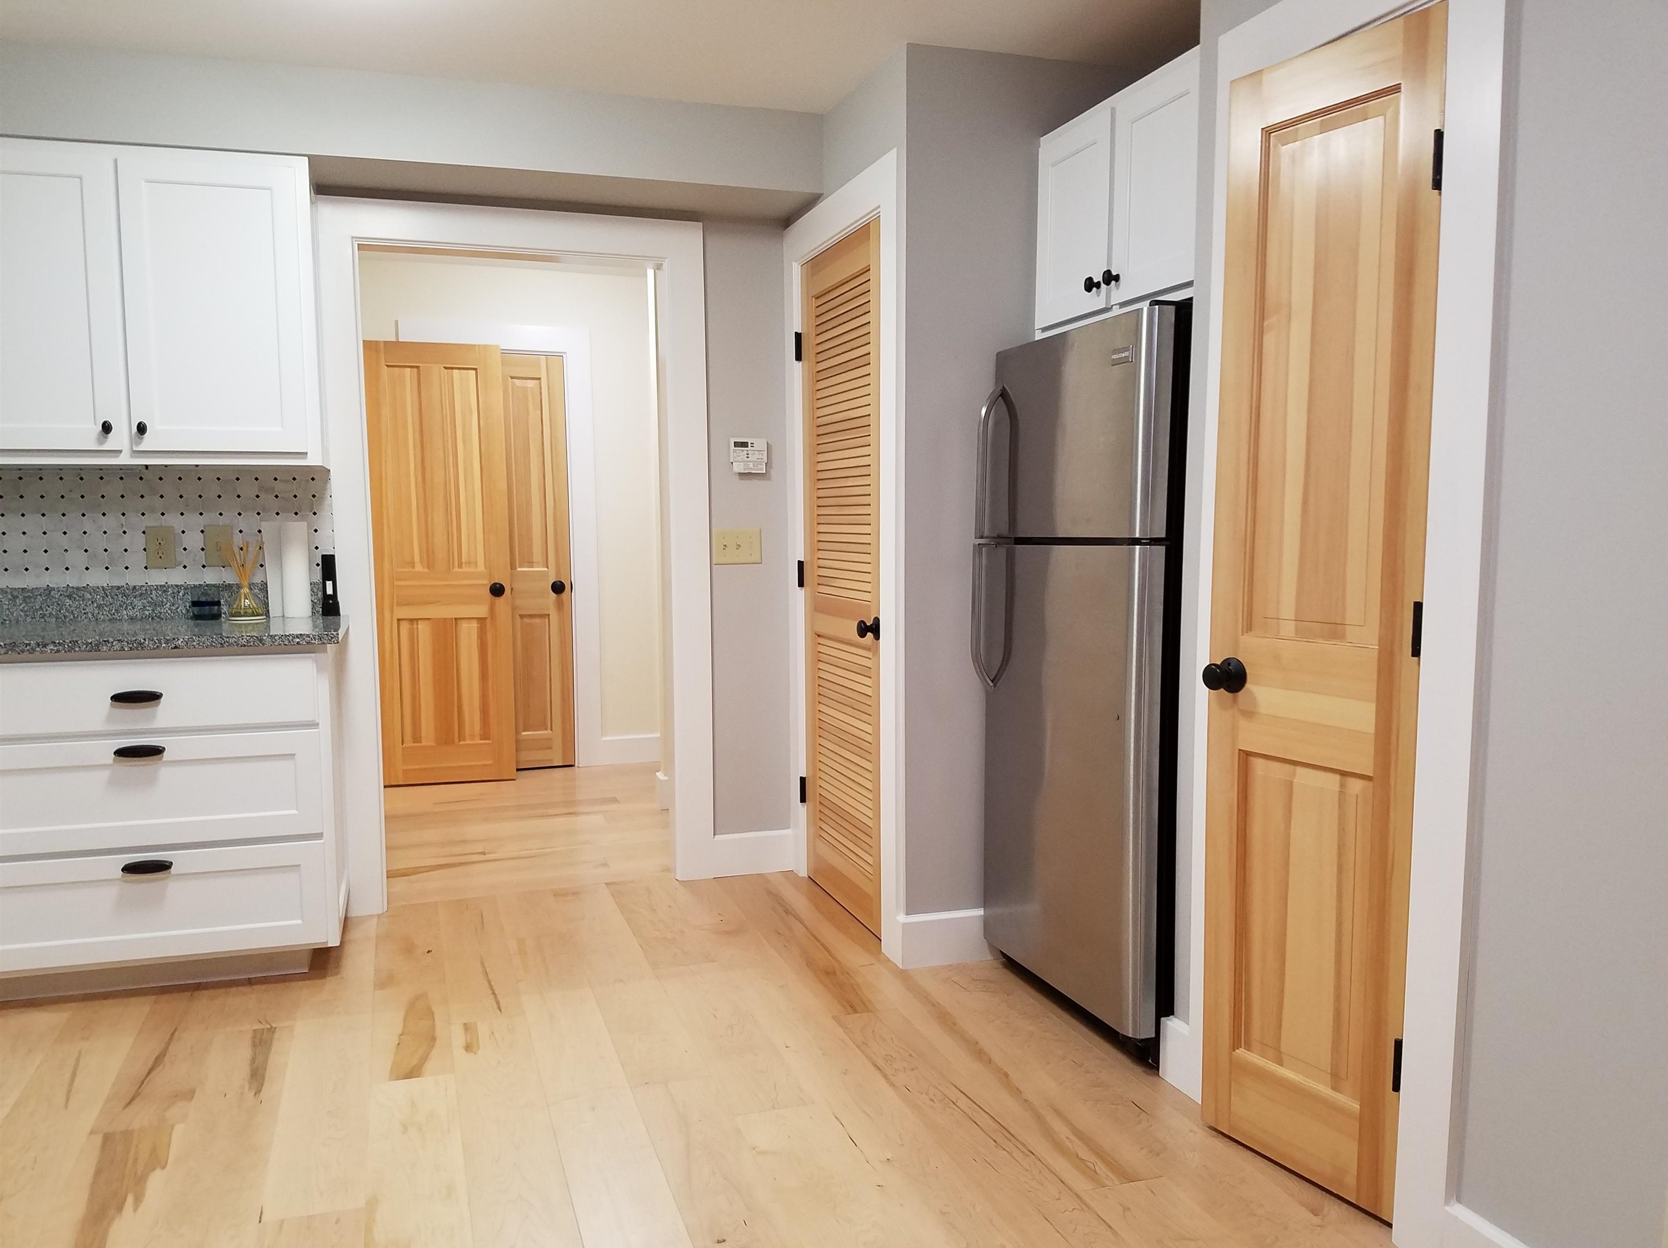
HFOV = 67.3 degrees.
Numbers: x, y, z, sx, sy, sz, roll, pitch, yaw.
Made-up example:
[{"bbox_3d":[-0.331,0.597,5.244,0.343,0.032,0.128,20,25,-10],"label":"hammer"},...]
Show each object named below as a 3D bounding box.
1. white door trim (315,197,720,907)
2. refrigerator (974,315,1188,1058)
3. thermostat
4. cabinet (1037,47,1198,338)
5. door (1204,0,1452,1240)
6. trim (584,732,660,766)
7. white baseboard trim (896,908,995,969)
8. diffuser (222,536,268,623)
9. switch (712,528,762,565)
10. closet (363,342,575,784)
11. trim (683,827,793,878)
[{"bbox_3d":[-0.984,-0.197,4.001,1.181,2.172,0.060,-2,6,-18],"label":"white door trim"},{"bbox_3d":[0.844,0.132,3.126,0.760,1.680,0.760,-2,6,-18],"label":"refrigerator"},{"bbox_3d":[-0.281,-0.557,4.165,0.123,0.114,0.030,-2,6,-18],"label":"thermostat"},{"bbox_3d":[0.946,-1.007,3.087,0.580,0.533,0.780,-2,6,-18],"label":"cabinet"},{"bbox_3d":[0.877,0.022,2.286,0.042,2.041,0.433,-4,7,-32],"label":"door"},{"bbox_3d":[-1.002,0.613,6.105,0.343,0.131,0.018,-2,6,-18],"label":"trim"},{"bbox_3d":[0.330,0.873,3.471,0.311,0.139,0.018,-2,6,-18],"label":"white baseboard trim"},{"bbox_3d":[-1.716,-0.130,3.635,0.112,0.238,0.110,-2,6,-18],"label":"diffuser"},{"bbox_3d":[-0.323,-0.258,4.190,0.166,0.113,0.014,-2,6,-18],"label":"switch"},{"bbox_3d":[-1.628,-0.266,5.699,0.894,1.968,0.233,-2,6,-18],"label":"closet"},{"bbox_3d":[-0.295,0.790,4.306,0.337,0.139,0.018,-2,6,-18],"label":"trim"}]

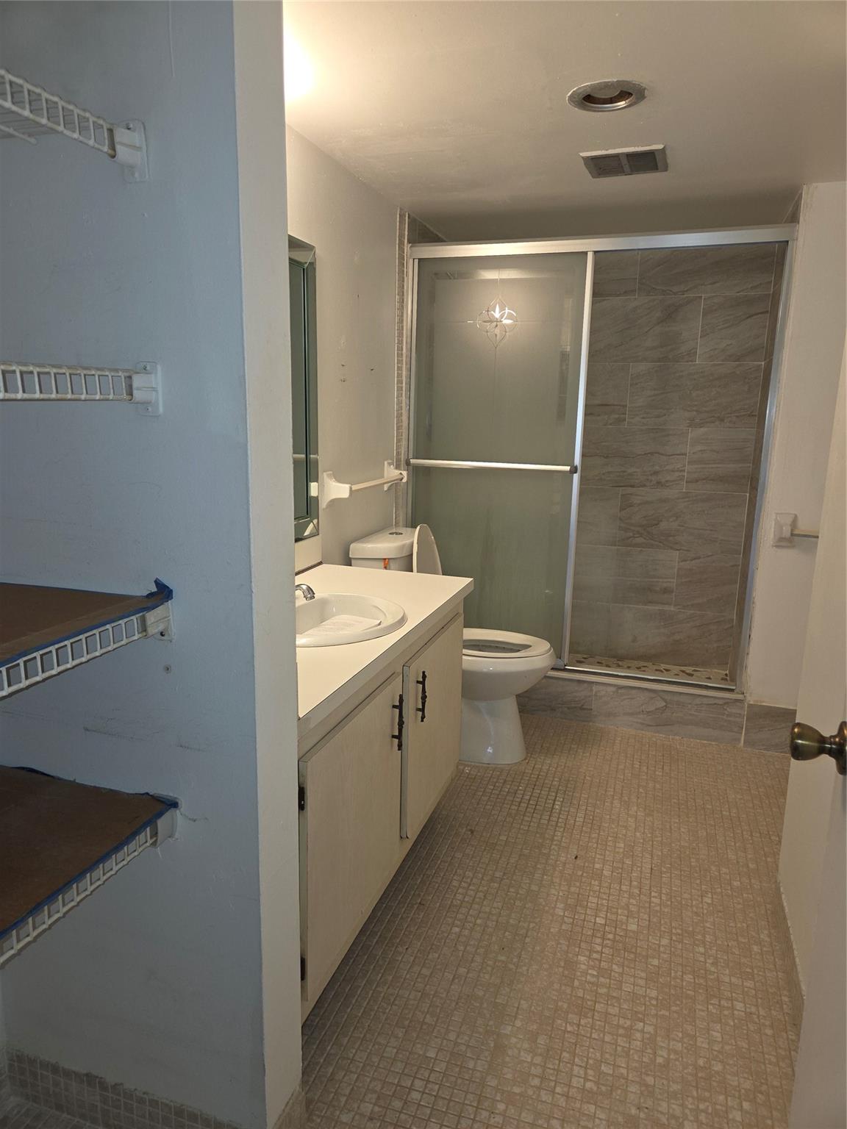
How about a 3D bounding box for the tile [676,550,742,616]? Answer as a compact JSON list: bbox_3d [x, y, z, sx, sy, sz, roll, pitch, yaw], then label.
[{"bbox_3d":[1.436,0.099,3.801,0.301,0.303,0.012,5,13,18],"label":"tile"}]

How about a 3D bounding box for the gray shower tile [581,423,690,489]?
[{"bbox_3d":[1.018,-0.544,3.805,0.606,0.305,0.015,5,13,18],"label":"gray shower tile"}]

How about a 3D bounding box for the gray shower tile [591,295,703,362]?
[{"bbox_3d":[1.054,-1.149,3.678,0.575,0.303,0.012,5,13,18],"label":"gray shower tile"}]

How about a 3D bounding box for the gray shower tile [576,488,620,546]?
[{"bbox_3d":[0.726,-0.269,3.965,0.606,0.305,0.015,5,13,18],"label":"gray shower tile"}]

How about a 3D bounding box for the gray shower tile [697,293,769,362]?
[{"bbox_3d":[1.464,-1.113,3.544,0.300,0.305,0.012,5,13,18],"label":"gray shower tile"}]

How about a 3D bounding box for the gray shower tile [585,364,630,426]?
[{"bbox_3d":[0.737,-0.871,3.834,0.606,0.305,0.015,5,13,18],"label":"gray shower tile"}]

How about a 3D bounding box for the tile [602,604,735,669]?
[{"bbox_3d":[1.285,0.385,3.912,0.607,0.303,0.012,5,13,18],"label":"tile"}]

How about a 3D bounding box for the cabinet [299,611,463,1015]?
[{"bbox_3d":[-0.311,0.552,2.127,0.553,0.740,1.222,5,13,18],"label":"cabinet"}]

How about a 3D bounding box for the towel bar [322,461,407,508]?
[{"bbox_3d":[-0.201,-0.318,2.909,0.088,0.125,0.660,5,13,18],"label":"towel bar"}]

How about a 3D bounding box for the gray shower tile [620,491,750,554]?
[{"bbox_3d":[1.298,-0.217,3.777,0.598,0.305,0.015,5,13,18],"label":"gray shower tile"}]

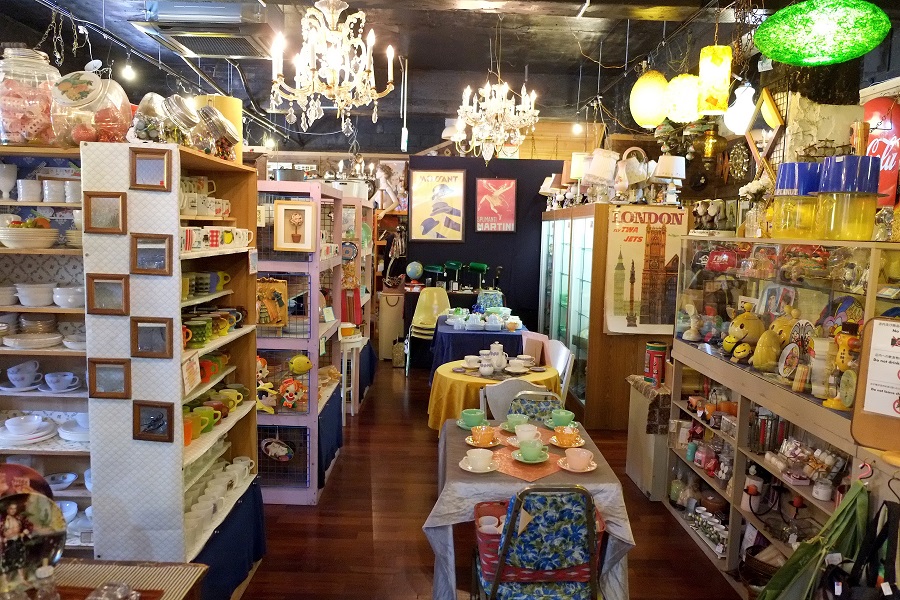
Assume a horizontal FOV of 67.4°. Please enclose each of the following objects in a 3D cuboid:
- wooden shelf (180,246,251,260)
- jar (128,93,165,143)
[{"bbox_3d":[-1.060,-0.196,2.720,0.300,0.020,0.880,1,6,0],"label":"wooden shelf"},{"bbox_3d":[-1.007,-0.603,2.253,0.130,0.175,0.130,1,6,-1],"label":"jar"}]

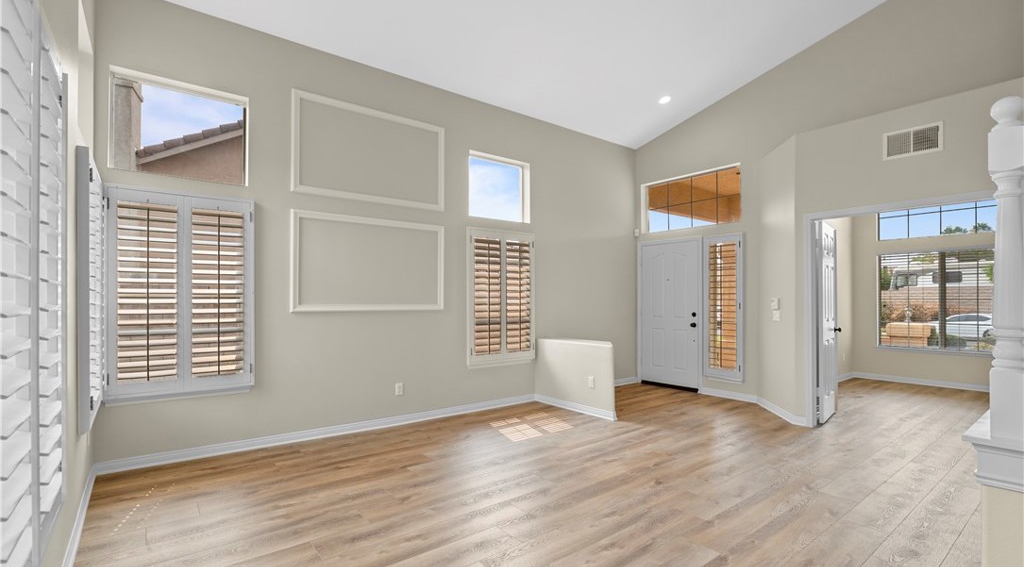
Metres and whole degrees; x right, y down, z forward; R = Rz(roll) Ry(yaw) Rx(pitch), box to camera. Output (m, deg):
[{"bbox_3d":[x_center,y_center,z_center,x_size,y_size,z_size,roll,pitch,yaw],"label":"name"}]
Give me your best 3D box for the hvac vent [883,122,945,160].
[{"bbox_3d":[3.419,-1.207,3.885,0.030,0.238,0.389,1,-2,-38],"label":"hvac vent"}]

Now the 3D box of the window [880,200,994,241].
[{"bbox_3d":[6.120,-1.060,6.488,0.100,0.741,1.447,1,-2,-38],"label":"window"}]

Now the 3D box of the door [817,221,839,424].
[{"bbox_3d":[3.350,0.399,4.827,0.620,2.028,0.045,1,-2,-44],"label":"door"}]

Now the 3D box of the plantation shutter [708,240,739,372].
[{"bbox_3d":[2.671,0.275,5.762,0.050,1.636,0.390,1,-2,-38],"label":"plantation shutter"}]

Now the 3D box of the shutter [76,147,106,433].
[{"bbox_3d":[-2.623,0.068,2.831,0.060,1.560,0.936,1,-2,-38],"label":"shutter"}]

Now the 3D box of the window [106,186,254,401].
[{"bbox_3d":[-2.499,0.073,3.477,0.948,1.544,0.080,1,-2,-38],"label":"window"}]

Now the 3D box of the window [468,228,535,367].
[{"bbox_3d":[-0.095,0.155,5.324,0.977,1.550,0.080,1,-2,-38],"label":"window"}]

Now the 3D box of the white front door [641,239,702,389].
[{"bbox_3d":[2.208,0.436,6.403,0.060,2.034,0.910,1,-2,-38],"label":"white front door"}]

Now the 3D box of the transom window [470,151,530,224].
[{"bbox_3d":[-0.146,-1.112,5.372,0.876,0.735,0.100,1,-2,-38],"label":"transom window"}]

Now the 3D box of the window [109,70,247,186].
[{"bbox_3d":[-2.545,-1.177,3.530,0.865,0.730,0.100,1,-2,-38],"label":"window"}]

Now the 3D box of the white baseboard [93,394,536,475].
[{"bbox_3d":[-1.299,1.334,4.377,4.045,0.108,0.018,1,-2,-38],"label":"white baseboard"}]

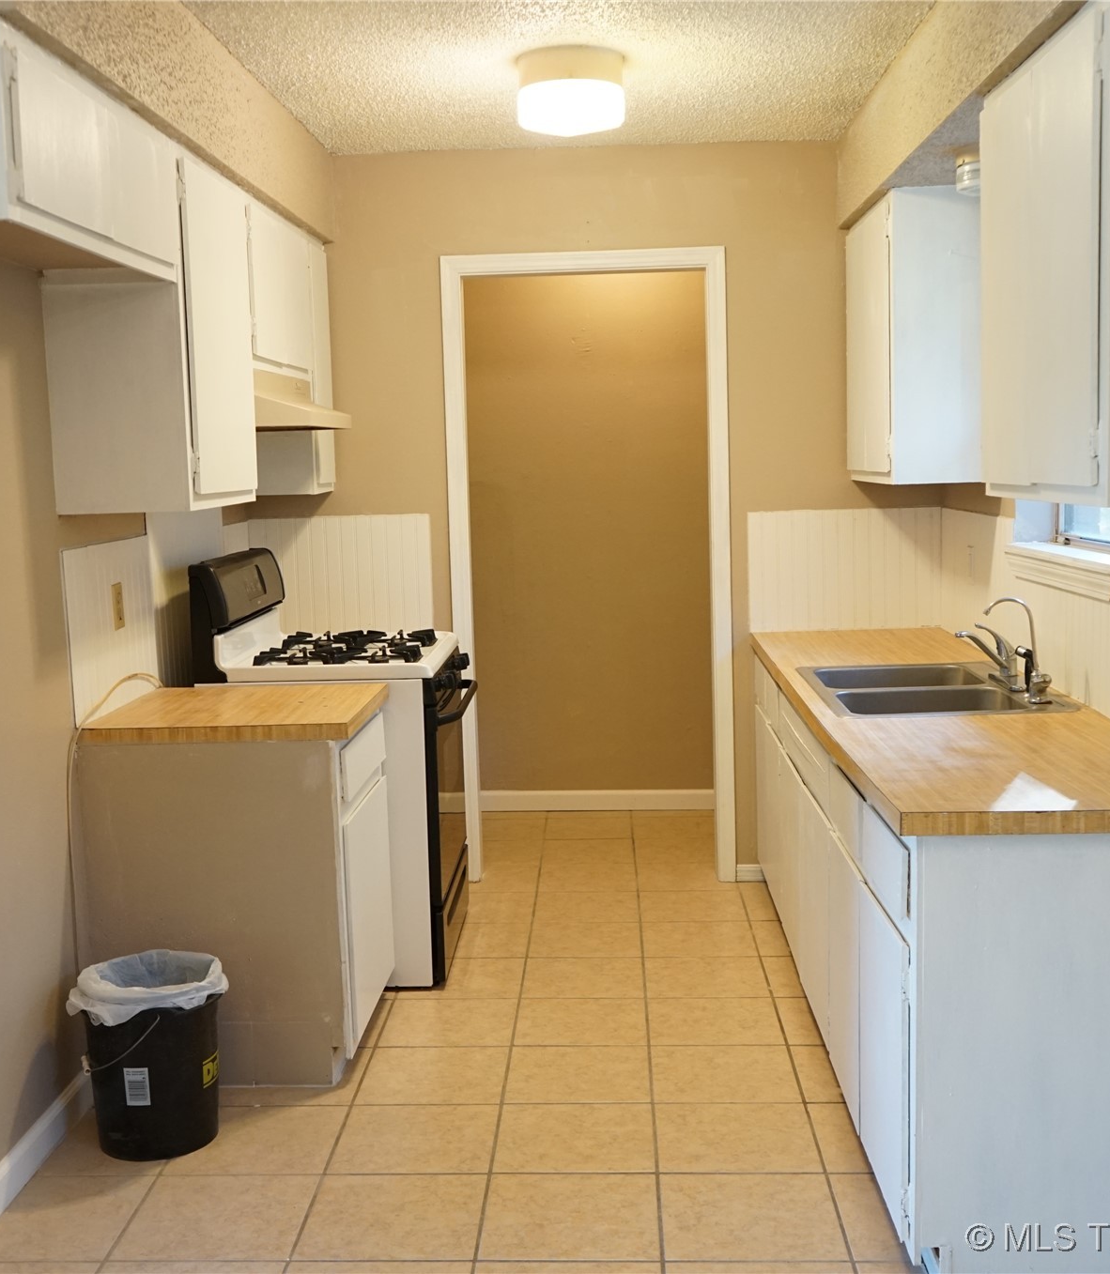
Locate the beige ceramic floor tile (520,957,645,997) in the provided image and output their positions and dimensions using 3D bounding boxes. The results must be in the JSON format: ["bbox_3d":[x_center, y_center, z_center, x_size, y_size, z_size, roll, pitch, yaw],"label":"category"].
[{"bbox_3d":[0.083,0.974,4.235,0.337,0.010,0.335,-1,7,2],"label":"beige ceramic floor tile"}]

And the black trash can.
[{"bbox_3d":[-0.868,0.907,3.224,0.312,0.360,0.312,-2,7,0],"label":"black trash can"}]

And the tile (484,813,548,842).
[{"bbox_3d":[-0.196,0.768,5.881,0.334,0.010,0.332,-1,7,2],"label":"tile"}]

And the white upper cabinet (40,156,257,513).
[{"bbox_3d":[-0.935,-0.693,3.511,0.323,0.774,0.628,-1,7,2],"label":"white upper cabinet"}]

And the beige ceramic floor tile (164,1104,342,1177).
[{"bbox_3d":[-0.632,1.084,3.198,0.333,0.010,0.325,-1,7,2],"label":"beige ceramic floor tile"}]

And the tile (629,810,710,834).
[{"bbox_3d":[0.481,0.743,5.793,0.331,0.010,0.320,-1,7,2],"label":"tile"}]

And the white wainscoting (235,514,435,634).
[{"bbox_3d":[-0.719,-0.193,5.022,0.613,0.428,0.012,-1,7,2],"label":"white wainscoting"}]

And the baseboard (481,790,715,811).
[{"bbox_3d":[0.174,0.689,6.234,1.035,0.090,0.015,-1,7,2],"label":"baseboard"}]

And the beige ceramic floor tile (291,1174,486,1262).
[{"bbox_3d":[-0.306,1.117,2.856,0.333,0.010,0.325,-1,7,2],"label":"beige ceramic floor tile"}]

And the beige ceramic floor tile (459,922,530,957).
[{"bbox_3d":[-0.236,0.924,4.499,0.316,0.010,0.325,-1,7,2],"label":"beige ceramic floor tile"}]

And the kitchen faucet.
[{"bbox_3d":[1.106,0.006,3.719,0.190,0.245,0.440,-1,7,2],"label":"kitchen faucet"}]

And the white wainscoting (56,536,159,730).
[{"bbox_3d":[-1.094,-0.030,3.698,0.010,0.413,0.630,-1,7,2],"label":"white wainscoting"}]

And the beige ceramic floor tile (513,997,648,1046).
[{"bbox_3d":[0.070,0.995,3.828,0.333,0.010,0.325,-1,7,2],"label":"beige ceramic floor tile"}]

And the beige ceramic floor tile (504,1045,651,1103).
[{"bbox_3d":[0.057,1.034,3.500,0.333,0.010,0.325,-1,7,2],"label":"beige ceramic floor tile"}]

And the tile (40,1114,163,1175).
[{"bbox_3d":[-0.931,1.089,3.209,0.253,0.010,0.325,-1,7,2],"label":"tile"}]

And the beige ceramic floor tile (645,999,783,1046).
[{"bbox_3d":[0.409,0.995,3.833,0.334,0.010,0.332,-1,7,2],"label":"beige ceramic floor tile"}]

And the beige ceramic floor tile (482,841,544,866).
[{"bbox_3d":[-0.209,0.810,5.521,0.334,0.010,0.332,-1,7,2],"label":"beige ceramic floor tile"}]

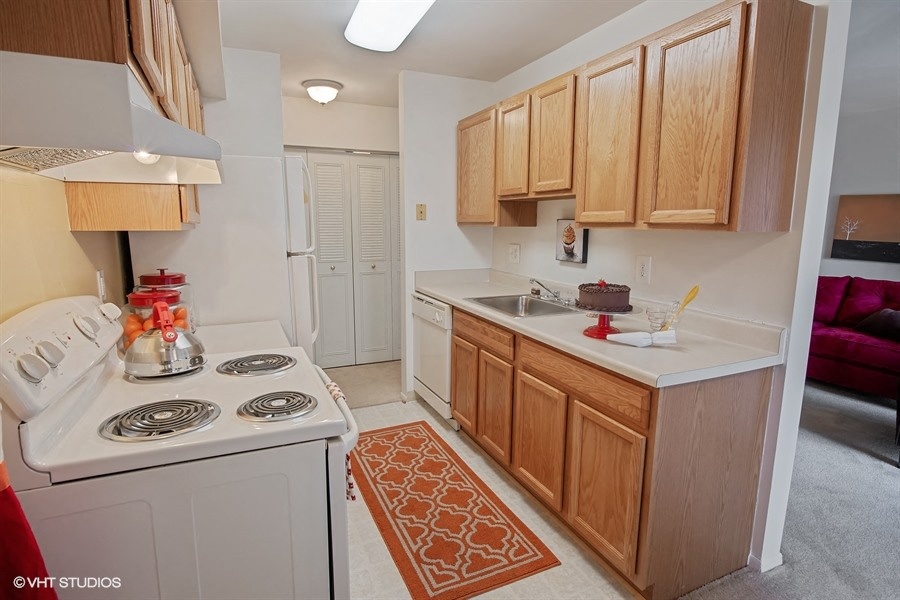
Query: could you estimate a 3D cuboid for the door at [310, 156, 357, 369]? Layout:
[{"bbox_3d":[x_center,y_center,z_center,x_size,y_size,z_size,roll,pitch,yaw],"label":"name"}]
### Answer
[{"bbox_3d":[-1.098,-0.344,4.458,0.388,2.012,0.036,-4,10,-24],"label":"door"}]

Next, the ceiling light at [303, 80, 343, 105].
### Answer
[{"bbox_3d":[-0.995,-1.602,3.725,0.310,0.150,0.310,-4,10,-24],"label":"ceiling light"}]

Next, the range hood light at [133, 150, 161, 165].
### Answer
[{"bbox_3d":[-0.830,-0.406,1.299,0.080,0.072,0.080,-4,10,-24],"label":"range hood light"}]

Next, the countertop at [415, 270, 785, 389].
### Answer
[{"bbox_3d":[0.508,0.023,2.722,0.654,0.144,2.295,-4,11,-24],"label":"countertop"}]

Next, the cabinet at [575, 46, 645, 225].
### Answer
[{"bbox_3d":[0.849,-0.717,2.241,0.320,0.750,0.465,-4,11,-24],"label":"cabinet"}]

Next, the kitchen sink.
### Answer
[{"bbox_3d":[0.457,0.108,2.901,0.555,0.170,0.647,-4,11,-24],"label":"kitchen sink"}]

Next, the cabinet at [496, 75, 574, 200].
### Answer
[{"bbox_3d":[0.598,-0.894,2.750,0.314,0.602,0.763,-4,10,-24],"label":"cabinet"}]

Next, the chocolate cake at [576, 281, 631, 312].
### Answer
[{"bbox_3d":[0.684,-0.028,2.102,0.242,0.122,0.242,0,10,0],"label":"chocolate cake"}]

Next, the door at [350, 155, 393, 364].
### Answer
[{"bbox_3d":[-0.765,-0.375,4.637,0.398,2.037,0.035,-4,11,-24],"label":"door"}]

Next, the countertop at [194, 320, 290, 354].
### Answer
[{"bbox_3d":[-1.031,0.190,1.994,0.646,0.040,0.615,-4,10,-24],"label":"countertop"}]

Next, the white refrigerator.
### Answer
[{"bbox_3d":[-1.218,0.113,2.705,0.789,1.725,0.768,-4,11,-24],"label":"white refrigerator"}]

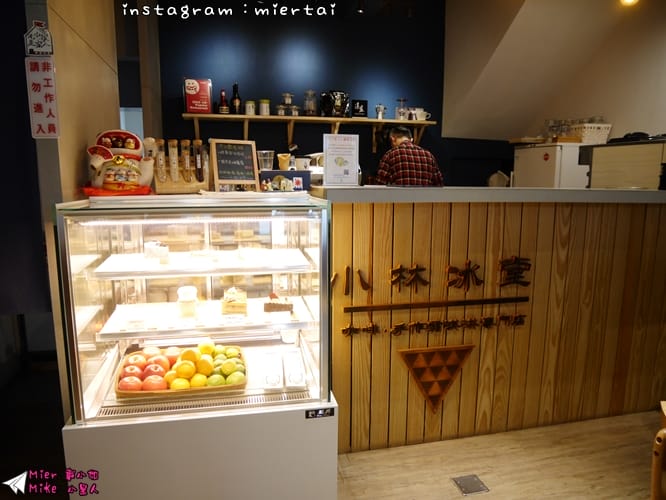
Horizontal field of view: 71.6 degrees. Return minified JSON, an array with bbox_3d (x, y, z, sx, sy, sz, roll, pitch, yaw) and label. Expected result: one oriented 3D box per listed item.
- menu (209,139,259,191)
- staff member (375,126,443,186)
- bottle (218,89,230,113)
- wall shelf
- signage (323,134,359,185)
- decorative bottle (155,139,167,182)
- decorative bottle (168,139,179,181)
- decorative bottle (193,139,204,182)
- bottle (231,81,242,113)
[{"bbox_3d":[-0.414,-0.355,1.950,0.185,0.220,0.110,-3,10,-21],"label":"menu"},{"bbox_3d":[0.562,-0.111,3.491,0.500,1.620,0.420,-2,10,-14],"label":"staff member"},{"bbox_3d":[-0.875,-1.180,3.718,0.083,0.205,0.083,-2,10,-12],"label":"bottle"},{"bbox_3d":[-0.151,-0.970,3.919,2.104,0.270,0.220,-2,10,-12],"label":"wall shelf"},{"bbox_3d":[0.035,-0.380,1.960,0.151,0.215,0.040,-1,10,-10],"label":"signage"},{"bbox_3d":[-0.694,-0.360,1.870,0.036,0.174,0.036,-2,10,-14],"label":"decorative bottle"},{"bbox_3d":[-0.649,-0.365,1.885,0.036,0.174,0.036,-2,10,-14],"label":"decorative bottle"},{"bbox_3d":[-0.554,-0.369,1.920,0.036,0.174,0.036,-2,10,-14],"label":"decorative bottle"},{"bbox_3d":[-0.785,-1.210,3.732,0.080,0.260,0.080,-2,10,-12],"label":"bottle"}]

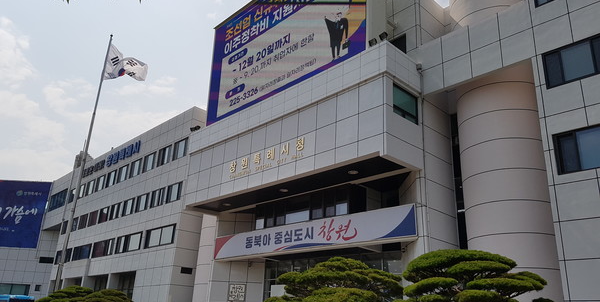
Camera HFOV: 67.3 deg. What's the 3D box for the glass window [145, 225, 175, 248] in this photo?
[{"bbox_3d":[-11.414,7.011,36.811,0.150,1.540,5.000,22,-28,-40],"label":"glass window"}]

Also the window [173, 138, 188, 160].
[{"bbox_3d":[-10.204,-0.103,38.577,0.150,1.630,2.200,22,-28,-40],"label":"window"}]

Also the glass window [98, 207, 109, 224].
[{"bbox_3d":[-21.689,7.211,50.170,0.150,1.650,2.482,22,-28,-40],"label":"glass window"}]

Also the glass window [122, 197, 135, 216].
[{"bbox_3d":[-17.383,5.806,46.015,0.150,1.621,2.453,22,-28,-40],"label":"glass window"}]

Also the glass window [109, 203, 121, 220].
[{"bbox_3d":[-18.337,6.067,44.874,0.150,1.420,2.450,22,-28,-40],"label":"glass window"}]

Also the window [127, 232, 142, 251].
[{"bbox_3d":[-15.573,8.669,42.742,0.150,1.694,2.891,22,-28,-40],"label":"window"}]

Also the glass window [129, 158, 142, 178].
[{"bbox_3d":[-17.212,1.917,47.544,0.150,1.781,2.482,22,-28,-40],"label":"glass window"}]

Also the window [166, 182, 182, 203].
[{"bbox_3d":[-10.327,3.486,37.147,0.150,1.500,2.300,22,-28,-40],"label":"window"}]

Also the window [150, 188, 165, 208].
[{"bbox_3d":[-12.292,4.100,39.051,0.150,1.570,2.310,22,-28,-40],"label":"window"}]

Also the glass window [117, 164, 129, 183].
[{"bbox_3d":[-19.358,2.597,49.625,0.150,1.781,2.482,22,-28,-40],"label":"glass window"}]

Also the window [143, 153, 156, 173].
[{"bbox_3d":[-15.039,1.235,45.436,0.150,1.796,2.409,22,-28,-40],"label":"window"}]

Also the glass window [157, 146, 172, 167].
[{"bbox_3d":[-12.968,0.560,43.437,0.150,1.781,2.482,22,-28,-40],"label":"glass window"}]

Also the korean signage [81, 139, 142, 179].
[{"bbox_3d":[-23.057,1.366,53.991,0.250,1.431,17.082,22,-28,-40],"label":"korean signage"}]

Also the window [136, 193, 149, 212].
[{"bbox_3d":[-15.262,5.128,43.962,0.150,1.606,2.438,22,-28,-40],"label":"window"}]

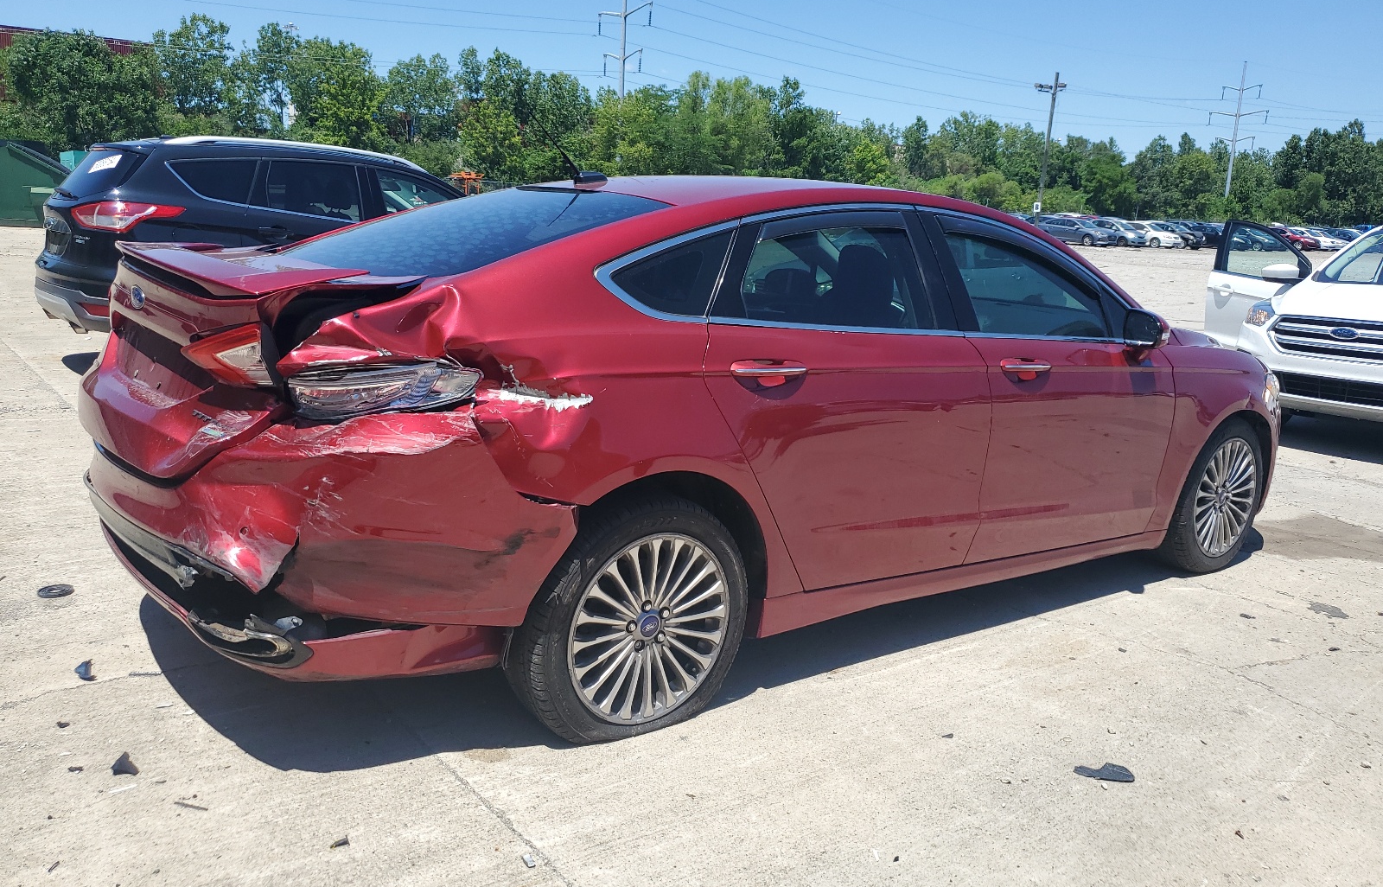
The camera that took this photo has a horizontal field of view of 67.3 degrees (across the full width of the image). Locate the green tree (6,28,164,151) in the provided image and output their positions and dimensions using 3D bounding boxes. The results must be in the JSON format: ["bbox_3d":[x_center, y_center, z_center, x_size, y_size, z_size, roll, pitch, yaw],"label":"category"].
[{"bbox_3d":[-23.362,-12.336,40.000,6.200,7.200,6.000,-5,14,-30],"label":"green tree"}]

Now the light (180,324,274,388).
[{"bbox_3d":[-1.004,-0.189,2.253,0.300,0.160,0.120,11,15,32],"label":"light"}]

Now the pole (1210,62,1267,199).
[{"bbox_3d":[79.516,-42.837,152.771,1.000,24.970,8.400,-7,16,-36],"label":"pole"}]

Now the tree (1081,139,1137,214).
[{"bbox_3d":[36.901,-22.647,92.956,4.900,8.610,4.900,8,14,22],"label":"tree"}]

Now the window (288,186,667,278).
[{"bbox_3d":[-0.651,-0.641,3.056,0.790,0.120,1.250,-26,26,-30],"label":"window"}]

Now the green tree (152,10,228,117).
[{"bbox_3d":[-20.507,-13.709,43.000,3.400,8.300,3.400,-3,14,-25],"label":"green tree"}]

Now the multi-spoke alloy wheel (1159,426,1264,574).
[{"bbox_3d":[2.126,0.202,4.339,0.667,0.665,0.235,-6,15,-36],"label":"multi-spoke alloy wheel"}]

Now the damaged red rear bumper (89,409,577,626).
[{"bbox_3d":[-1.136,0.031,2.802,0.840,0.520,1.860,-5,14,-36],"label":"damaged red rear bumper"}]

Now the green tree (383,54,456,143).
[{"bbox_3d":[-13.985,-15.808,53.926,3.800,8.350,3.800,-1,13,-14],"label":"green tree"}]

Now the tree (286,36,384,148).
[{"bbox_3d":[-17.123,-15.080,49.936,4.700,8.440,4.700,-1,13,-17],"label":"tree"}]

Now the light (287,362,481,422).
[{"bbox_3d":[-0.665,-0.124,2.263,0.420,0.130,0.130,3,12,0],"label":"light"}]

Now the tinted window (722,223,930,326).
[{"bbox_3d":[0.380,-0.476,2.958,0.780,0.330,0.060,-6,-9,-36],"label":"tinted window"}]

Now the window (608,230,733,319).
[{"bbox_3d":[-0.033,-0.435,2.663,0.400,0.240,0.060,-4,-11,-30],"label":"window"}]

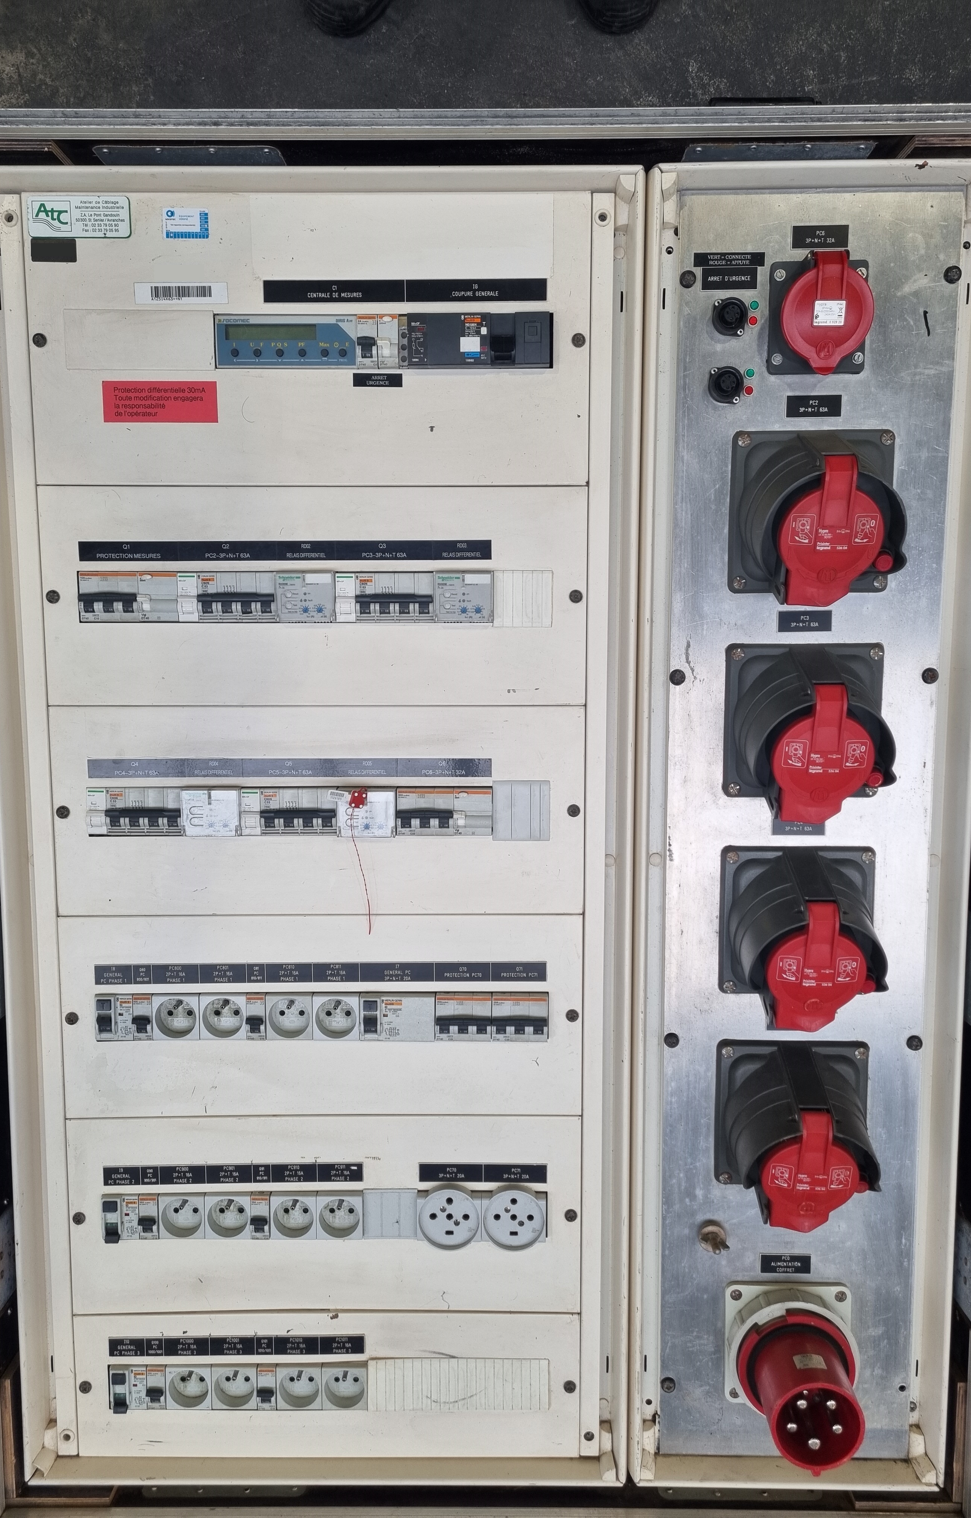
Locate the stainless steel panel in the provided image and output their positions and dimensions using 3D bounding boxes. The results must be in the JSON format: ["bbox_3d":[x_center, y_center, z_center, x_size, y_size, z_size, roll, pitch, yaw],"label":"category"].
[{"bbox_3d":[0.300,0.099,1.080,0.253,0.003,1.212,0,96,0],"label":"stainless steel panel"}]

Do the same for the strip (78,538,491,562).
[{"bbox_3d":[-0.183,-0.191,1.043,0.379,0.002,0.018,0,96,0],"label":"strip"}]

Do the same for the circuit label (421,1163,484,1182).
[{"bbox_3d":[-0.033,0.402,1.103,0.062,0.002,0.018,0,96,0],"label":"circuit label"}]

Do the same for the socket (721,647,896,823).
[{"bbox_3d":[0.294,-0.022,1.012,0.146,0.090,0.157,0,96,0],"label":"socket"}]

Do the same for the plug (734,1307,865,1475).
[{"bbox_3d":[0.297,0.583,1.057,0.114,0.091,0.115,0,96,0],"label":"plug"}]

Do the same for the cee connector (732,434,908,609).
[{"bbox_3d":[0.297,-0.211,0.990,0.146,0.090,0.157,0,96,0],"label":"cee connector"}]

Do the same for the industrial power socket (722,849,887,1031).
[{"bbox_3d":[0.295,0.164,1.041,0.143,0.088,0.153,0,96,0],"label":"industrial power socket"}]

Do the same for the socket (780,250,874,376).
[{"bbox_3d":[0.295,-0.385,0.990,0.086,0.050,0.105,0,96,0],"label":"socket"}]

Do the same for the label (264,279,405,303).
[{"bbox_3d":[-0.134,-0.414,1.011,0.125,0.002,0.019,0,96,0],"label":"label"}]

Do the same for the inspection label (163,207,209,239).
[{"bbox_3d":[-0.266,-0.475,1.011,0.040,0.001,0.026,0,96,0],"label":"inspection label"}]

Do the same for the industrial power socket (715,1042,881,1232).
[{"bbox_3d":[0.296,0.352,1.063,0.144,0.088,0.155,0,96,0],"label":"industrial power socket"}]

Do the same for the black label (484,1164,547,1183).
[{"bbox_3d":[0.029,0.405,1.111,0.061,0.002,0.019,0,96,0],"label":"black label"}]

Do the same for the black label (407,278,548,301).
[{"bbox_3d":[-0.007,-0.416,1.011,0.125,0.002,0.019,0,96,0],"label":"black label"}]

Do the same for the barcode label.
[{"bbox_3d":[-0.270,-0.413,1.011,0.083,0.001,0.018,0,96,0],"label":"barcode label"}]

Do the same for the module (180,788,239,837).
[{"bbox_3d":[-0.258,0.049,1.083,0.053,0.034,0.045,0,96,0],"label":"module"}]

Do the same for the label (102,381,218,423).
[{"bbox_3d":[-0.291,-0.320,1.022,0.102,0.001,0.036,0,96,0],"label":"label"}]

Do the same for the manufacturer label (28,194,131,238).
[{"bbox_3d":[-0.357,-0.477,1.004,0.089,0.002,0.035,0,96,0],"label":"manufacturer label"}]

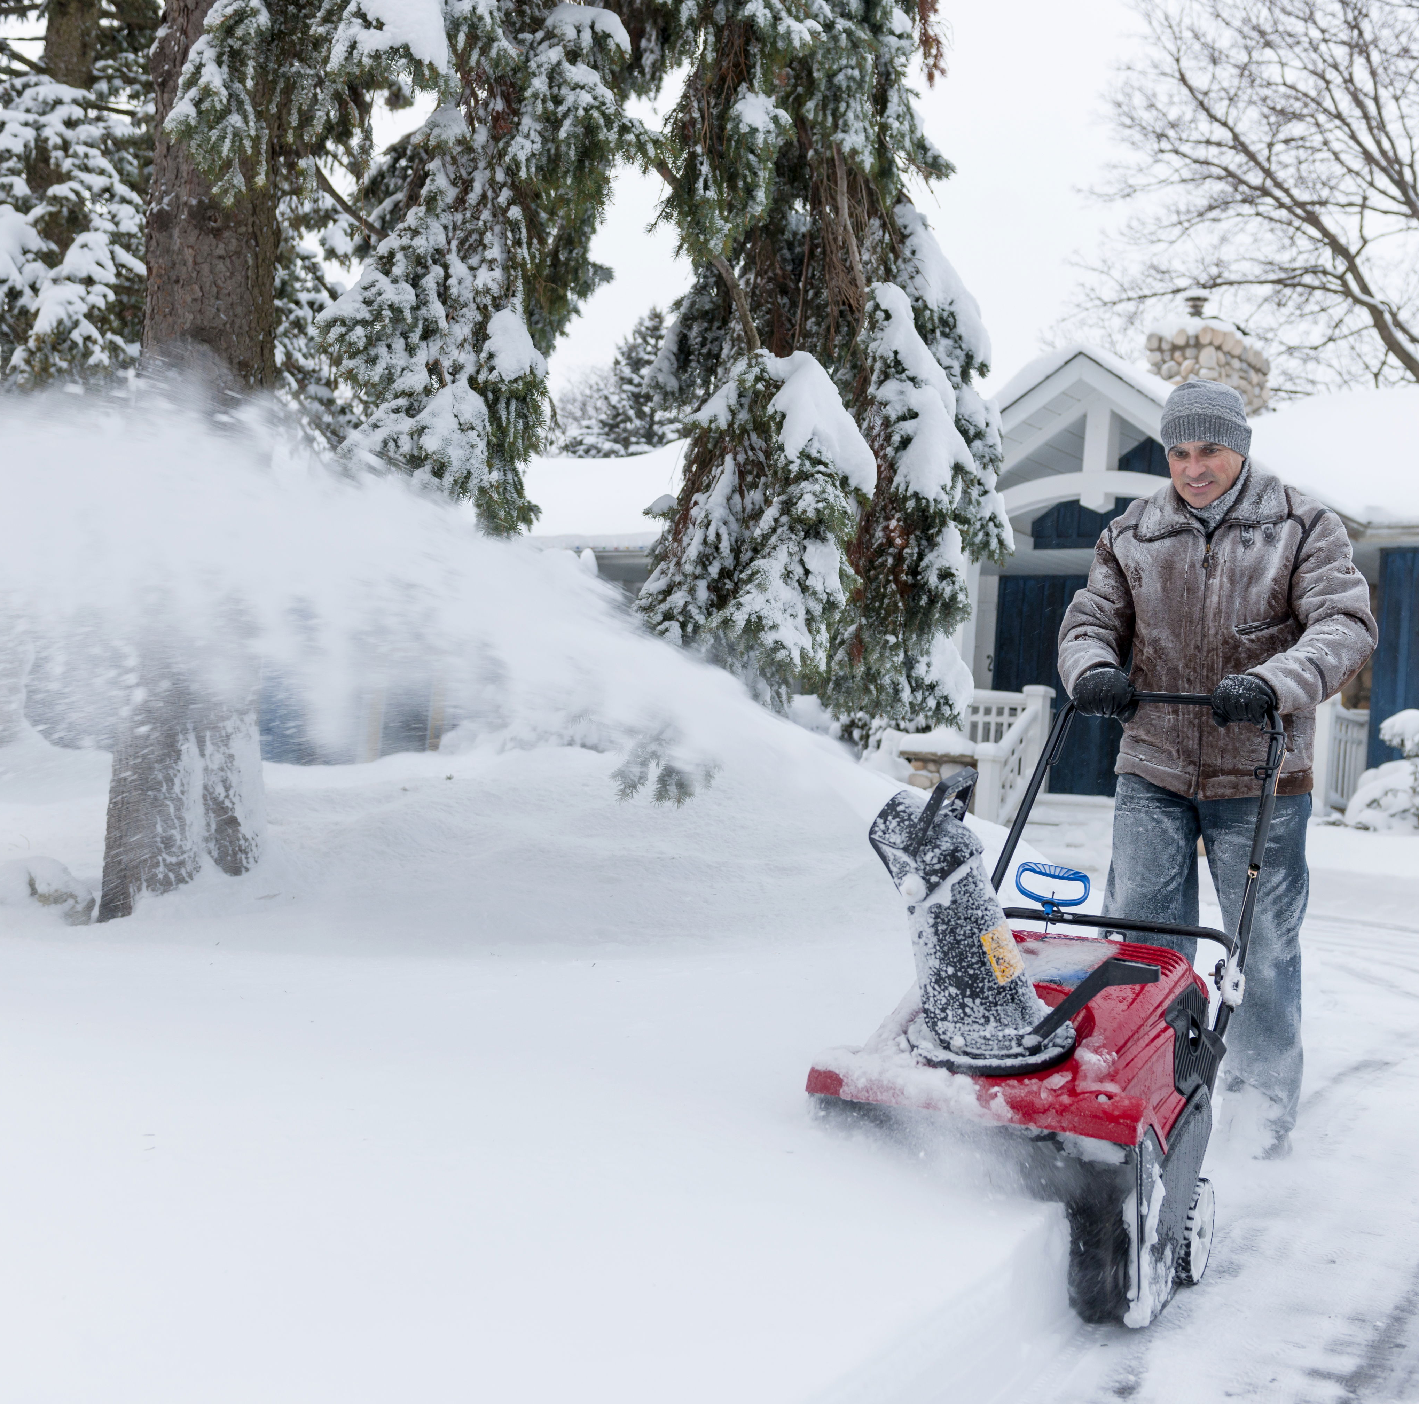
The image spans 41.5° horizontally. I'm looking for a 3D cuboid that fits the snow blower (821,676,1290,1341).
[{"bbox_3d":[0.694,0.459,3.416,0.560,0.980,1.100,3,-2,28],"label":"snow blower"}]

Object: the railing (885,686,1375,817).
[{"bbox_3d":[3.487,0.461,15.900,4.100,1.100,1.000,3,-2,34],"label":"railing"}]

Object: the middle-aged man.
[{"bbox_3d":[1.103,0.143,4.194,0.680,1.710,0.640,3,-2,26],"label":"middle-aged man"}]

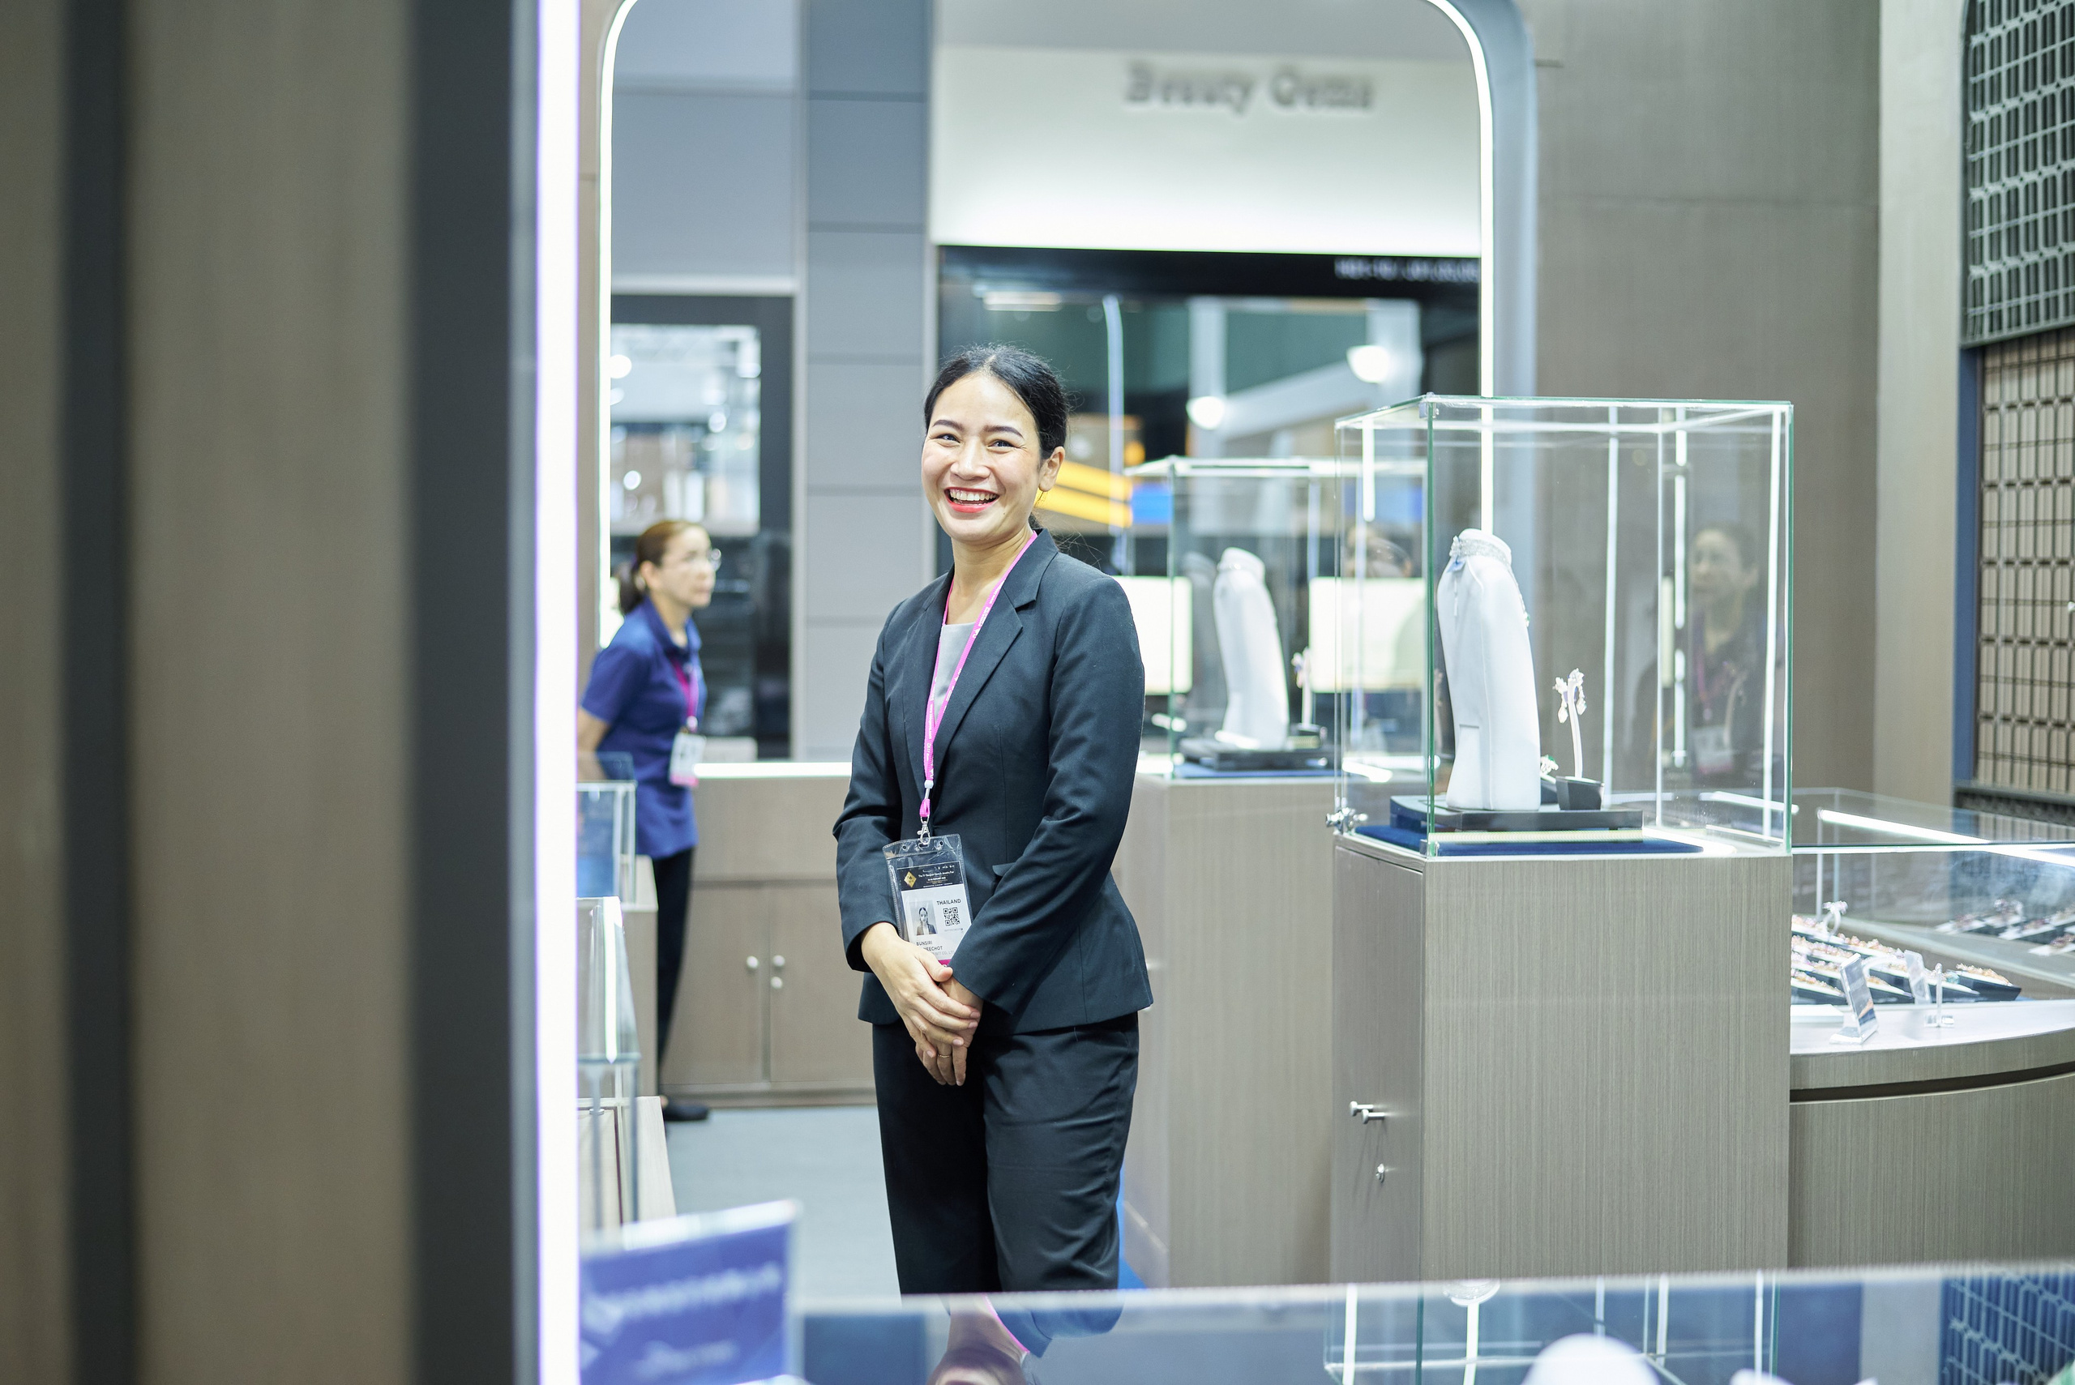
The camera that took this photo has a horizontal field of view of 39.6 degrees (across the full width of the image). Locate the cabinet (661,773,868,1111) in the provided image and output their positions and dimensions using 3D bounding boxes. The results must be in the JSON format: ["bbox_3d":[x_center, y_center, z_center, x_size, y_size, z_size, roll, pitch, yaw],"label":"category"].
[{"bbox_3d":[-0.750,0.665,8.029,0.850,0.905,0.480,0,1,-8],"label":"cabinet"}]

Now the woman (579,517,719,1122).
[{"bbox_3d":[-1.025,0.334,7.625,0.360,1.580,0.460,1,1,34],"label":"woman"}]

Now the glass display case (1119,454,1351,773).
[{"bbox_3d":[0.462,-0.141,5.688,0.500,0.604,0.495,0,1,-8],"label":"glass display case"}]

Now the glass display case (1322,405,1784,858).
[{"bbox_3d":[0.723,-0.088,4.050,0.500,0.604,0.495,0,1,-8],"label":"glass display case"}]

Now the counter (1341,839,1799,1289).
[{"bbox_3d":[0.719,0.707,4.065,0.500,0.985,0.495,0,1,-8],"label":"counter"}]

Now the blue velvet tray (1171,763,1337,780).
[{"bbox_3d":[0.419,0.154,5.665,0.370,0.015,0.420,0,1,-8],"label":"blue velvet tray"}]

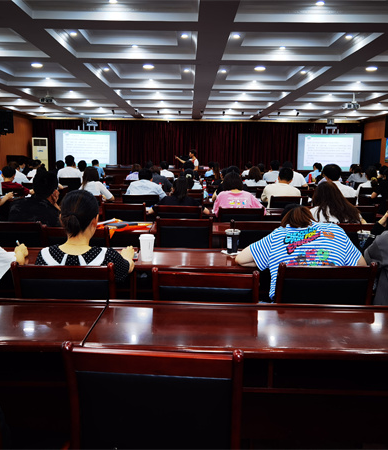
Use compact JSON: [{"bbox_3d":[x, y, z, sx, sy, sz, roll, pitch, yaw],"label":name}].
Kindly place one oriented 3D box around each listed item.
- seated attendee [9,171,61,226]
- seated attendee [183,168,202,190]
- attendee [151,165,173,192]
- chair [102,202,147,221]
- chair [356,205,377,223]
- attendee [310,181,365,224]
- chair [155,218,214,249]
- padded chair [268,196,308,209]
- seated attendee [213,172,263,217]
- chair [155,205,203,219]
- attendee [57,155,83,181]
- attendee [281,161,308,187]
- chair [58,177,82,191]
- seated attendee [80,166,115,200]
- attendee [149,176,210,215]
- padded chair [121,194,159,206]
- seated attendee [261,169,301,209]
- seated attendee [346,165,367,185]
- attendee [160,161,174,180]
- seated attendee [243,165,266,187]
[{"bbox_3d":[-1.250,0.214,3.858,0.550,1.323,0.750,2,8,11],"label":"seated attendee"},{"bbox_3d":[-0.012,-0.246,6.994,0.460,1.180,0.750,1,9,0],"label":"seated attendee"},{"bbox_3d":[-0.500,-0.317,7.207,0.500,1.220,0.800,1,8,0],"label":"attendee"},{"bbox_3d":[-0.704,0.174,4.986,0.520,0.890,0.540,1,8,0],"label":"chair"},{"bbox_3d":[1.622,0.239,5.038,0.490,0.898,0.551,1,8,0],"label":"chair"},{"bbox_3d":[1.094,0.242,3.835,0.470,1.200,0.750,1,9,0],"label":"attendee"},{"bbox_3d":[-0.082,0.368,3.914,0.490,0.898,0.551,1,8,0],"label":"chair"},{"bbox_3d":[1.185,0.070,6.195,0.490,0.898,0.551,1,8,0],"label":"padded chair"},{"bbox_3d":[0.469,0.054,4.875,0.556,1.196,0.800,1,8,-1],"label":"seated attendee"},{"bbox_3d":[-0.153,0.230,4.740,0.470,0.920,0.530,1,9,0],"label":"chair"},{"bbox_3d":[-2.409,-0.701,9.294,0.500,1.310,0.800,1,8,0],"label":"attendee"},{"bbox_3d":[1.534,-0.358,7.538,0.480,1.270,0.750,1,9,0],"label":"attendee"},{"bbox_3d":[-2.286,-0.434,8.900,0.470,0.920,0.530,1,9,0],"label":"chair"},{"bbox_3d":[-1.266,-0.126,6.104,0.490,1.234,0.734,2,8,5],"label":"seated attendee"},{"bbox_3d":[-0.143,0.046,4.987,0.620,1.160,0.800,1,8,0],"label":"attendee"},{"bbox_3d":[-0.642,0.077,5.696,0.470,0.920,0.530,1,9,0],"label":"padded chair"},{"bbox_3d":[1.073,-0.138,6.096,0.520,1.240,0.800,1,8,0],"label":"seated attendee"},{"bbox_3d":[3.191,-0.550,9.117,0.460,1.247,0.780,1,8,-1],"label":"seated attendee"},{"bbox_3d":[-0.664,-0.783,10.792,0.500,1.352,0.720,1,8,2],"label":"attendee"},{"bbox_3d":[1.103,-0.442,8.735,0.480,1.294,0.720,1,8,-1],"label":"seated attendee"}]

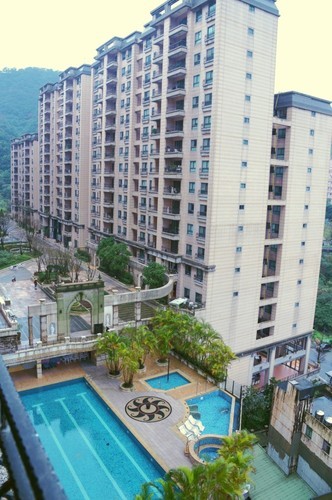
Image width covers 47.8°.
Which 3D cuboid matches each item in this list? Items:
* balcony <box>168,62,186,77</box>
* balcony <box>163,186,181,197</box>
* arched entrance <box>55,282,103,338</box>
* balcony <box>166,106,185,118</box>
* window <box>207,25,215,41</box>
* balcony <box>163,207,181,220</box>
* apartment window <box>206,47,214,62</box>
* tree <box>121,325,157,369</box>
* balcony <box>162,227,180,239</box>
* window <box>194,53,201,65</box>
[{"bbox_3d":[1.633,-26.708,55.804,1.100,1.350,3.700,-4,11,-31],"label":"balcony"},{"bbox_3d":[1.283,-9.241,62.171,1.500,1.500,3.798,-5,13,-34],"label":"balcony"},{"bbox_3d":[-10.056,7.104,43.940,5.700,6.550,1.100,-4,11,-31],"label":"arched entrance"},{"bbox_3d":[1.729,-21.921,59.743,1.500,1.450,3.798,-5,13,-34],"label":"balcony"},{"bbox_3d":[5.992,-28.696,49.320,0.200,1.480,1.450,-4,11,-31],"label":"window"},{"bbox_3d":[1.182,-5.940,62.782,1.500,1.550,3.699,-5,13,-34],"label":"balcony"},{"bbox_3d":[6.267,-27.335,52.545,0.220,1.750,1.600,-4,12,-34],"label":"apartment window"},{"bbox_3d":[-3.180,12.530,47.799,4.300,5.800,4.300,2,10,0],"label":"tree"},{"bbox_3d":[0.963,-2.604,59.542,1.100,1.350,3.700,-4,11,-31],"label":"balcony"},{"bbox_3d":[4.682,-27.927,54.902,0.200,1.500,1.420,-4,12,-34],"label":"window"}]

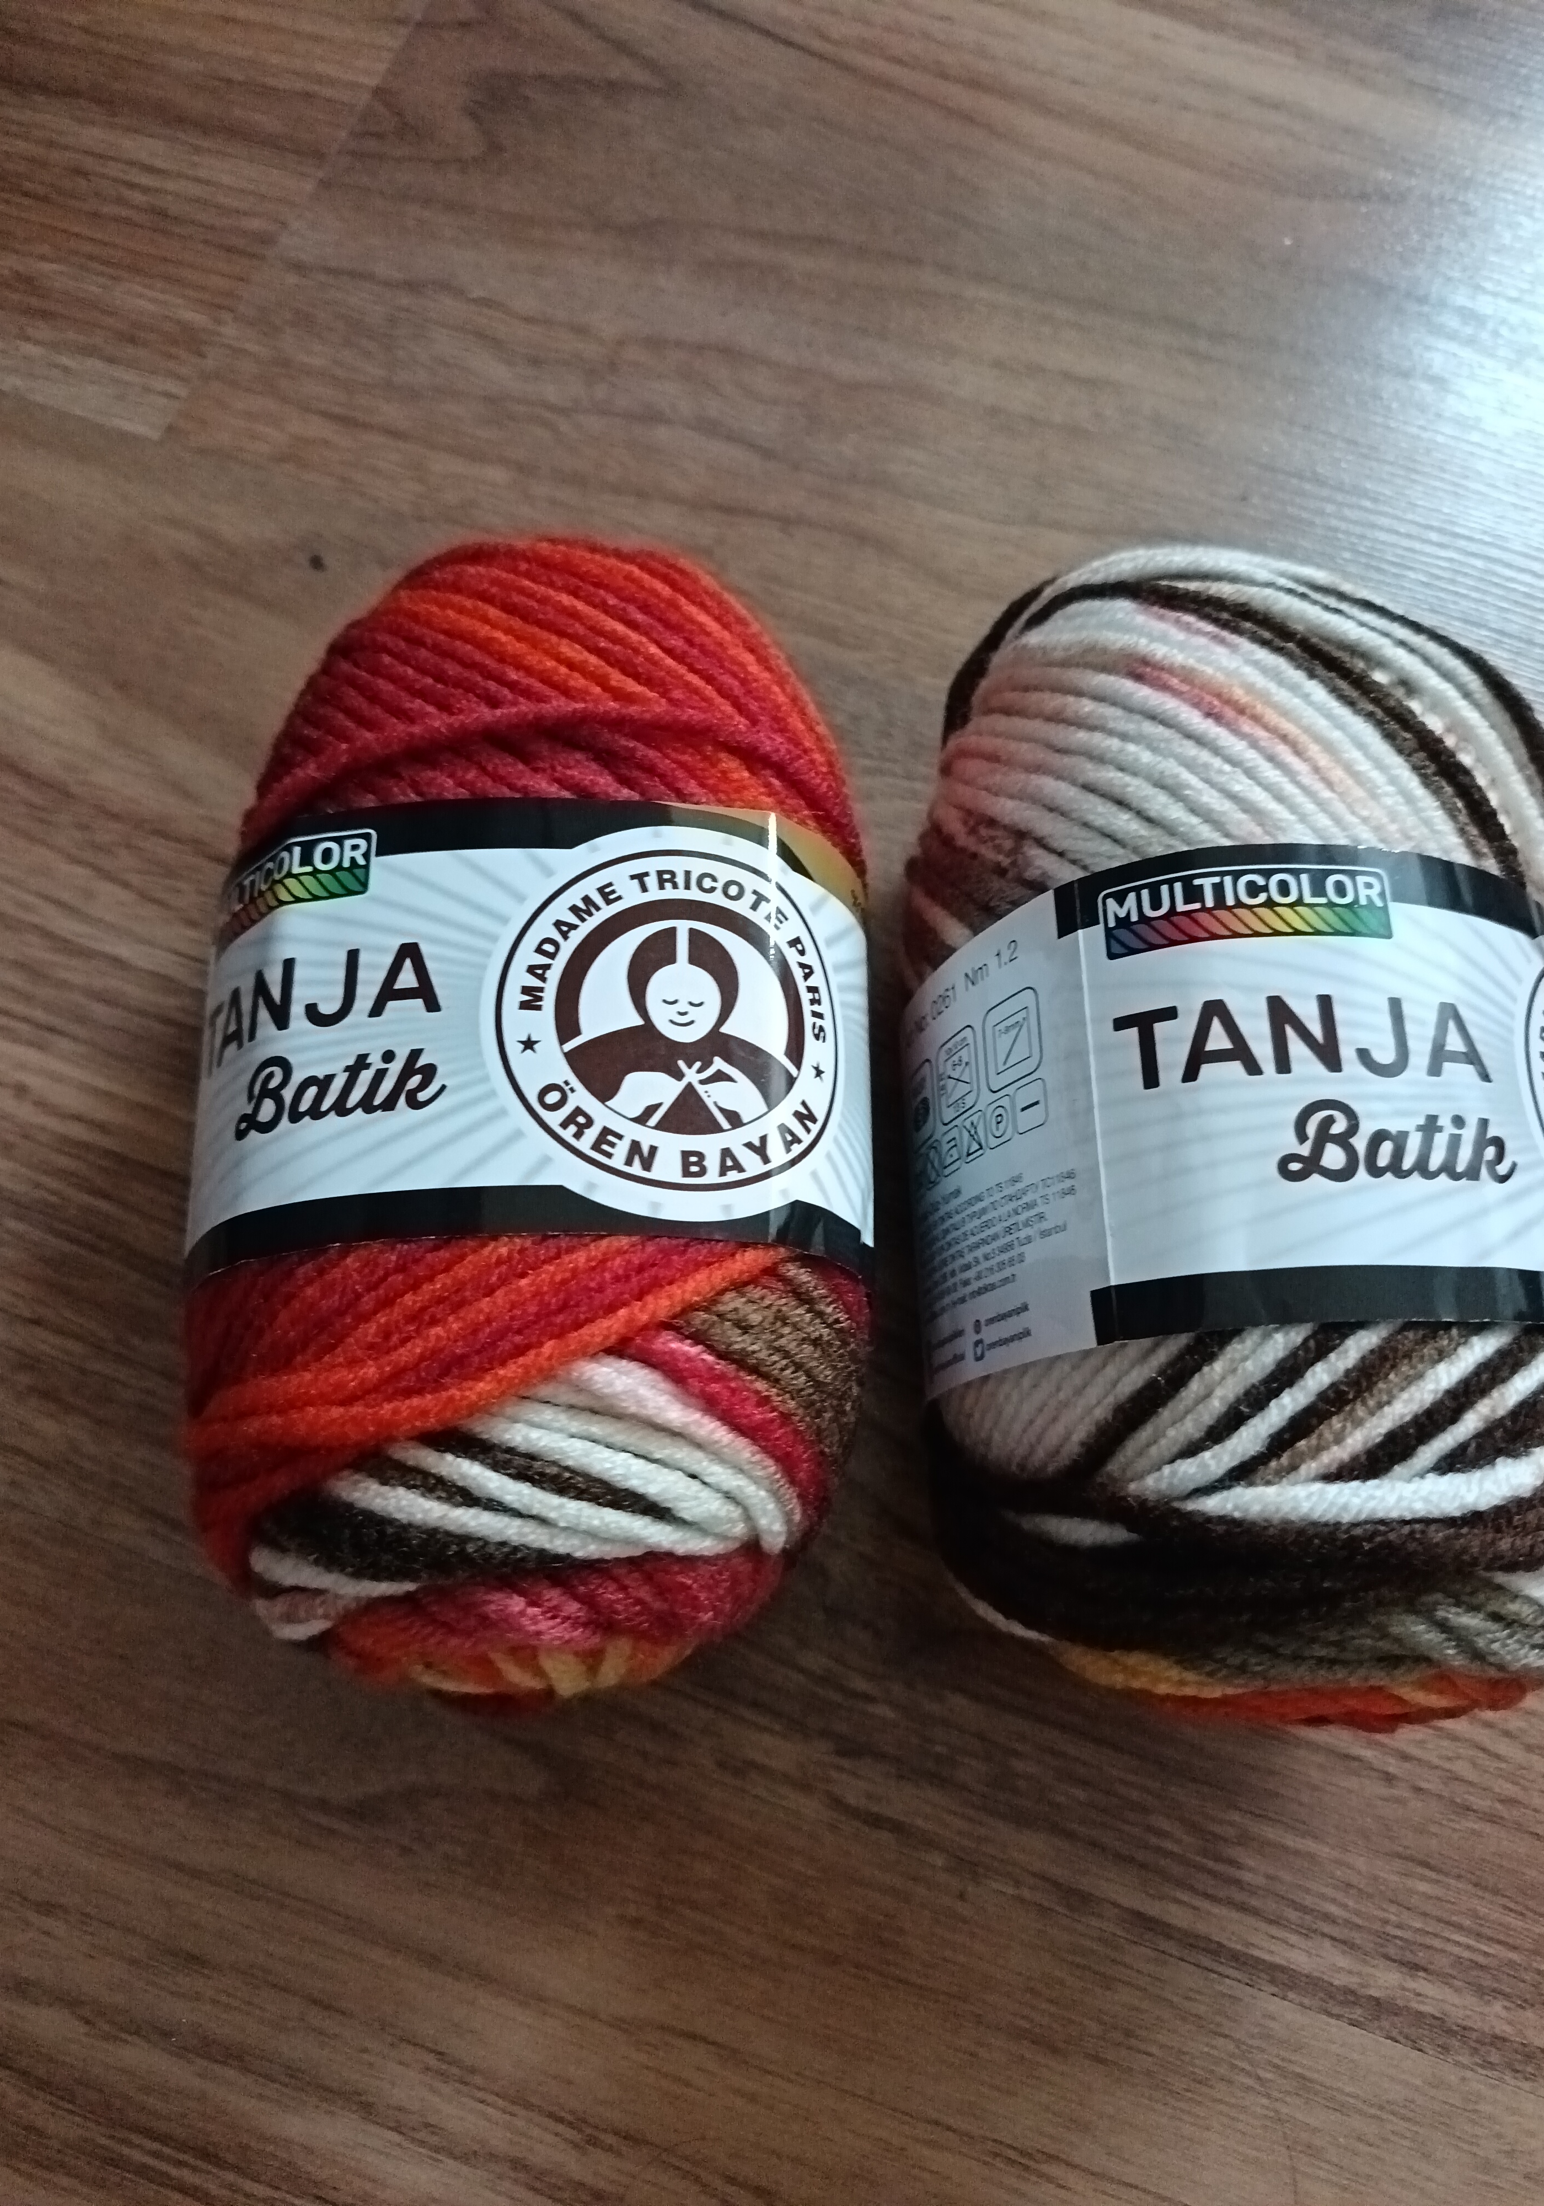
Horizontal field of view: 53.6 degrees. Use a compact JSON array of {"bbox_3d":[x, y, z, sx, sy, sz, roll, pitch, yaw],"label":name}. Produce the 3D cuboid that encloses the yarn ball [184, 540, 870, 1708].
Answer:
[{"bbox_3d":[-0.031,-0.004,0.213,0.091,0.080,0.162,1,70,-1],"label":"yarn ball"}]

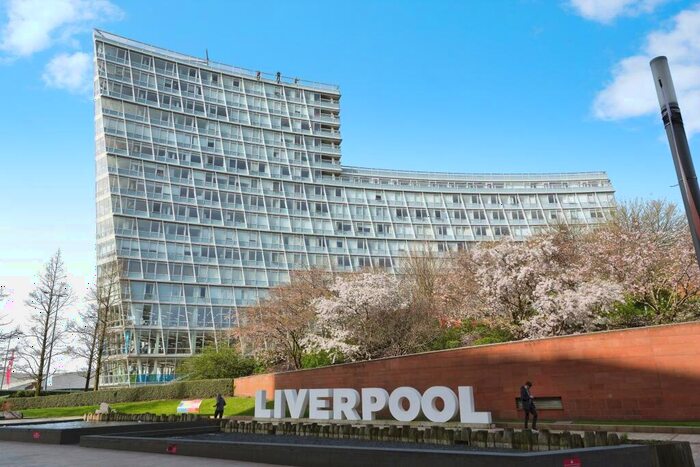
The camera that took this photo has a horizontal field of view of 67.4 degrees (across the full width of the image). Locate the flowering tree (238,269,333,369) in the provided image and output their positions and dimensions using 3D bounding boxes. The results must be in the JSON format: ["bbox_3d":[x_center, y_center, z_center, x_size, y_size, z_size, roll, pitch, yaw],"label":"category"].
[{"bbox_3d":[-4.483,5.908,36.500,6.100,6.800,5.800,-1,-17,0],"label":"flowering tree"}]

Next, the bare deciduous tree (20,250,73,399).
[{"bbox_3d":[-28.275,8.398,49.000,5.000,13.000,5.000,-1,-17,0],"label":"bare deciduous tree"}]

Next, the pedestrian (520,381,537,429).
[{"bbox_3d":[6.867,6.636,20.200,0.600,1.720,0.500,-9,-19,23],"label":"pedestrian"}]

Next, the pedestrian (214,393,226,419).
[{"bbox_3d":[-8.046,10.850,32.500,0.500,1.700,0.550,-11,-20,28],"label":"pedestrian"}]

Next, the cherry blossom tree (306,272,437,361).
[{"bbox_3d":[1.392,5.374,34.000,7.800,5.700,6.600,-1,-17,0],"label":"cherry blossom tree"}]

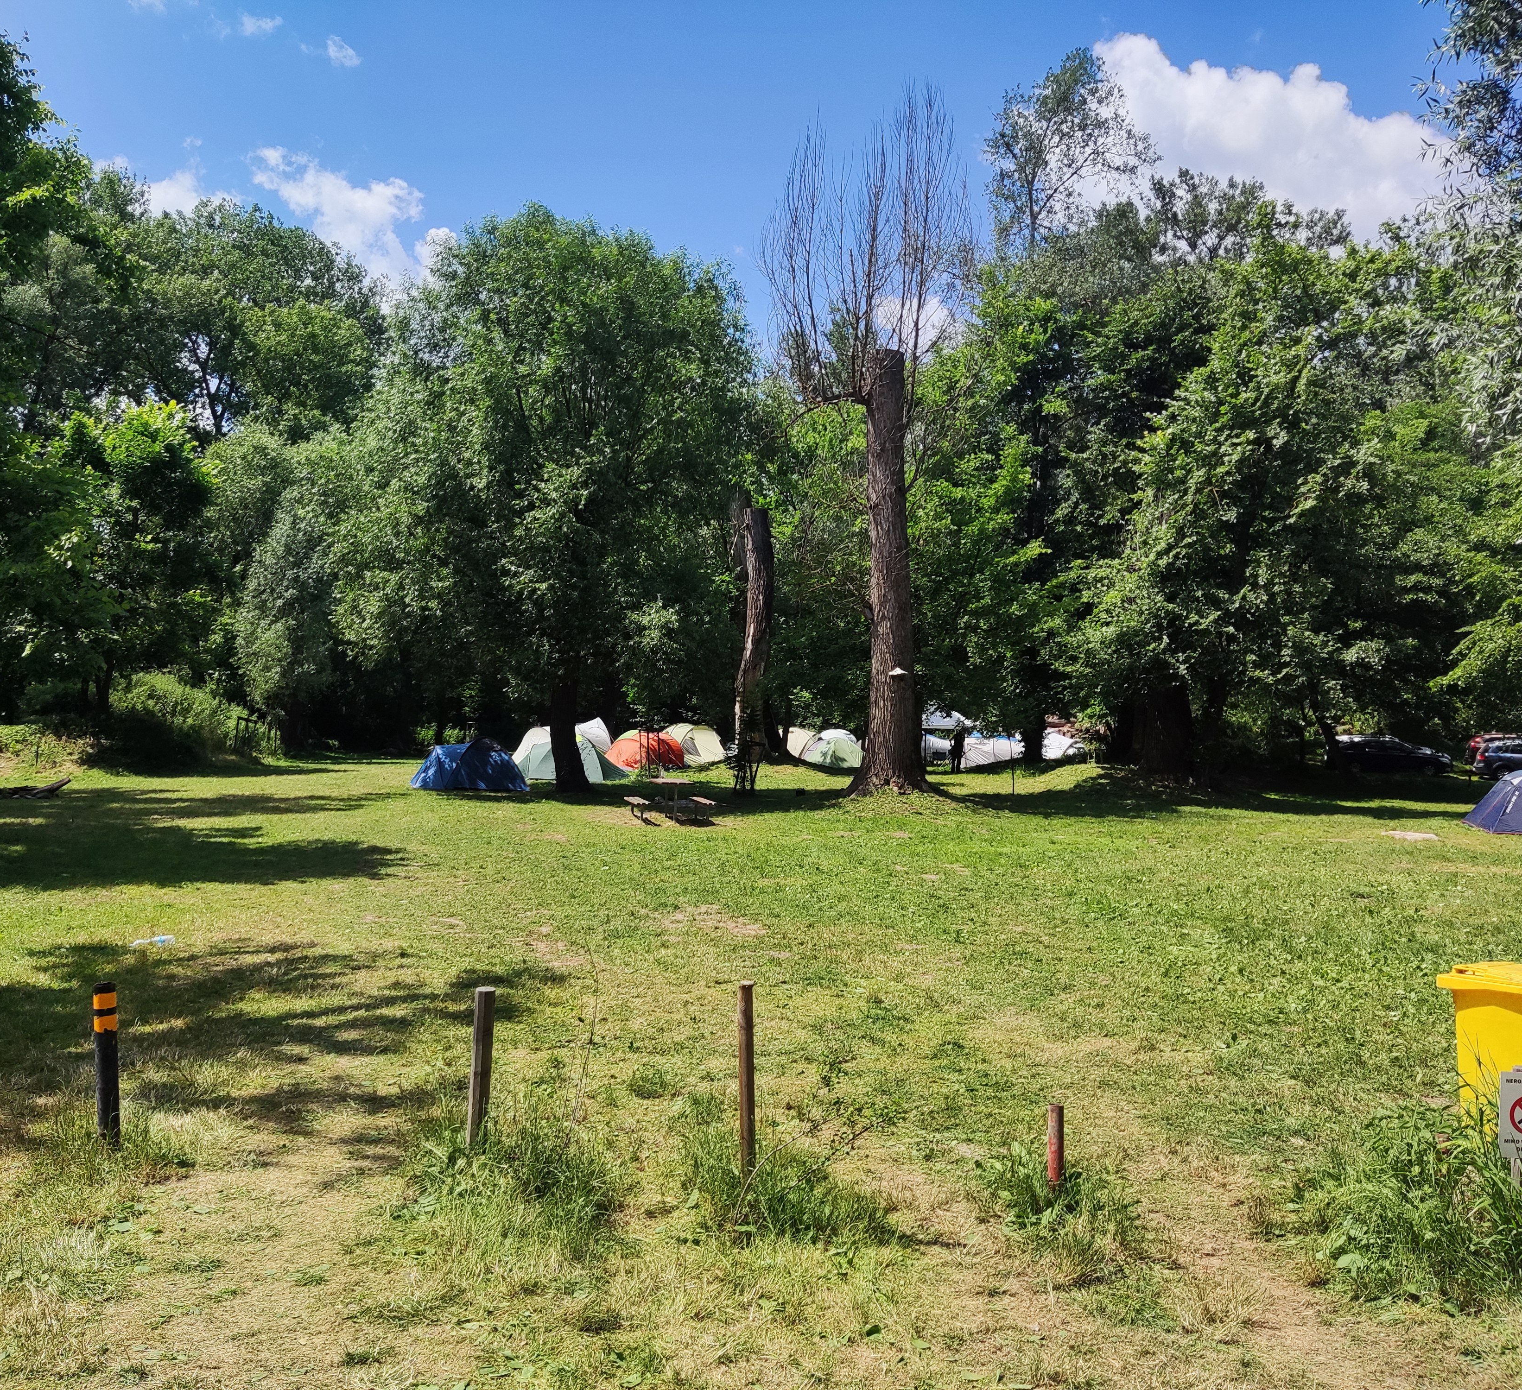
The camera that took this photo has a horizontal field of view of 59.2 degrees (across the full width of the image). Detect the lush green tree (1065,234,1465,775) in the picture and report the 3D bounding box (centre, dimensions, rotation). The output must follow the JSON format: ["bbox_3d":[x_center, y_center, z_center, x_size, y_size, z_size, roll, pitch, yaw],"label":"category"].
[{"bbox_3d":[16.728,-6.234,44.500,12.800,17.900,12.000,0,-1,0],"label":"lush green tree"}]

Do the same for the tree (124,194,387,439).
[{"bbox_3d":[-23.374,-10.027,62.000,11.800,26.000,11.000,0,-1,0],"label":"tree"}]

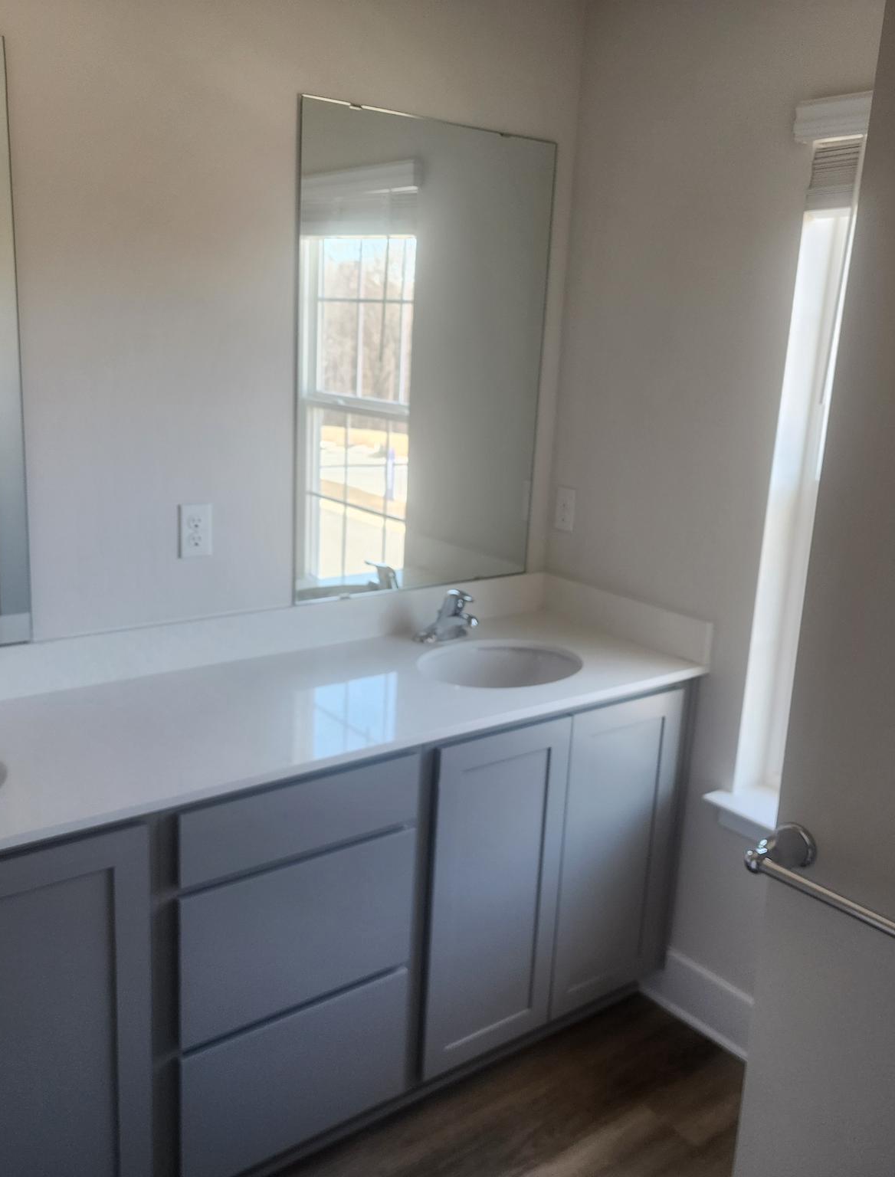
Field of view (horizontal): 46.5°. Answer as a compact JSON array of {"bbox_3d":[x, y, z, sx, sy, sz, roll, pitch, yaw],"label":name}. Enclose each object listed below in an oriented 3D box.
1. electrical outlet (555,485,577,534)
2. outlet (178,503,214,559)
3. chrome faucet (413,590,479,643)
[{"bbox_3d":[0.309,-0.208,2.727,0.008,0.115,0.071,-8,18,-37],"label":"electrical outlet"},{"bbox_3d":[-0.520,-0.120,2.169,0.071,0.115,0.008,-8,18,-37],"label":"outlet"},{"bbox_3d":[0.025,0.071,2.494,0.158,0.124,0.140,-8,18,-37],"label":"chrome faucet"}]

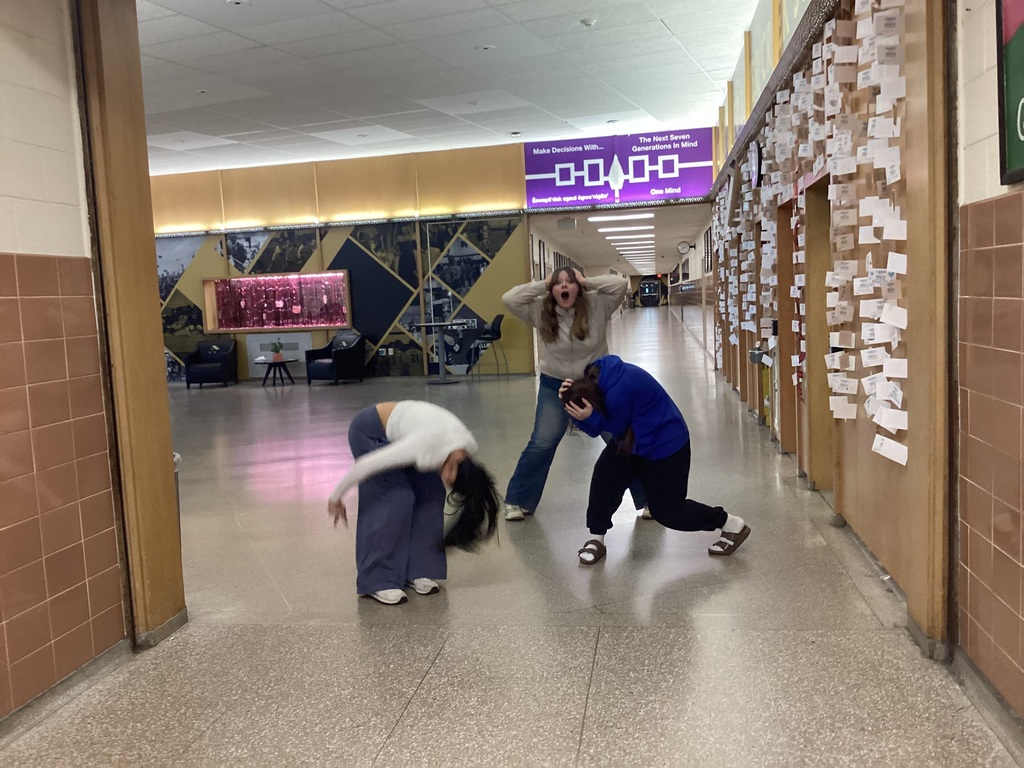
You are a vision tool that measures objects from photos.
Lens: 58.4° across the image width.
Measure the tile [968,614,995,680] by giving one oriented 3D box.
[{"bbox_3d":[1.581,0.889,3.078,0.012,0.149,0.226,-2,5,9],"label":"tile"}]

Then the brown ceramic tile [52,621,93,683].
[{"bbox_3d":[-1.681,1.011,3.503,0.015,0.143,0.226,-2,6,9],"label":"brown ceramic tile"}]

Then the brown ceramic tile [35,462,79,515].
[{"bbox_3d":[-1.695,0.386,3.416,0.012,0.152,0.224,-2,5,9],"label":"brown ceramic tile"}]

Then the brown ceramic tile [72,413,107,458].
[{"bbox_3d":[-1.648,0.205,3.576,0.012,0.149,0.205,-2,5,9],"label":"brown ceramic tile"}]

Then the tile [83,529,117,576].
[{"bbox_3d":[-1.661,0.679,3.692,0.015,0.153,0.210,-2,6,9],"label":"tile"}]

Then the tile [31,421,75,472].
[{"bbox_3d":[-1.682,0.227,3.361,0.012,0.149,0.223,-2,5,9],"label":"tile"}]

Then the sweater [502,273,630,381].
[{"bbox_3d":[0.330,-0.355,5.756,0.750,0.640,0.340,-2,5,6],"label":"sweater"}]

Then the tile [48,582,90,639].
[{"bbox_3d":[-1.672,0.854,3.460,0.012,0.152,0.224,-2,5,9],"label":"tile"}]

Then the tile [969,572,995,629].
[{"bbox_3d":[1.531,0.713,2.985,0.012,0.147,0.211,-2,6,9],"label":"tile"}]

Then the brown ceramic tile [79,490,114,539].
[{"bbox_3d":[-1.607,0.506,3.550,0.012,0.147,0.197,-2,6,10],"label":"brown ceramic tile"}]

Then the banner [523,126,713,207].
[{"bbox_3d":[1.788,-3.616,15.514,3.155,1.138,0.030,-1,6,13],"label":"banner"}]

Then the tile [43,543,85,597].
[{"bbox_3d":[-1.696,0.702,3.473,0.015,0.153,0.226,-2,6,9],"label":"tile"}]

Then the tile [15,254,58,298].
[{"bbox_3d":[-1.712,-0.389,3.302,0.012,0.149,0.223,-2,5,9],"label":"tile"}]

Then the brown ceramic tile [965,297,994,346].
[{"bbox_3d":[1.488,-0.196,2.898,0.012,0.147,0.211,-2,6,9],"label":"brown ceramic tile"}]

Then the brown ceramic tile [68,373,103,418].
[{"bbox_3d":[-1.656,0.051,3.561,0.012,0.149,0.205,-2,5,9],"label":"brown ceramic tile"}]

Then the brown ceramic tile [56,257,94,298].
[{"bbox_3d":[-1.713,-0.418,3.586,0.015,0.148,0.210,-2,6,9],"label":"brown ceramic tile"}]

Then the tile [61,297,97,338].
[{"bbox_3d":[-1.643,-0.252,3.477,0.012,0.147,0.197,-2,6,10],"label":"tile"}]

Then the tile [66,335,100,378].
[{"bbox_3d":[-1.663,-0.103,3.547,0.012,0.149,0.205,-2,5,9],"label":"tile"}]

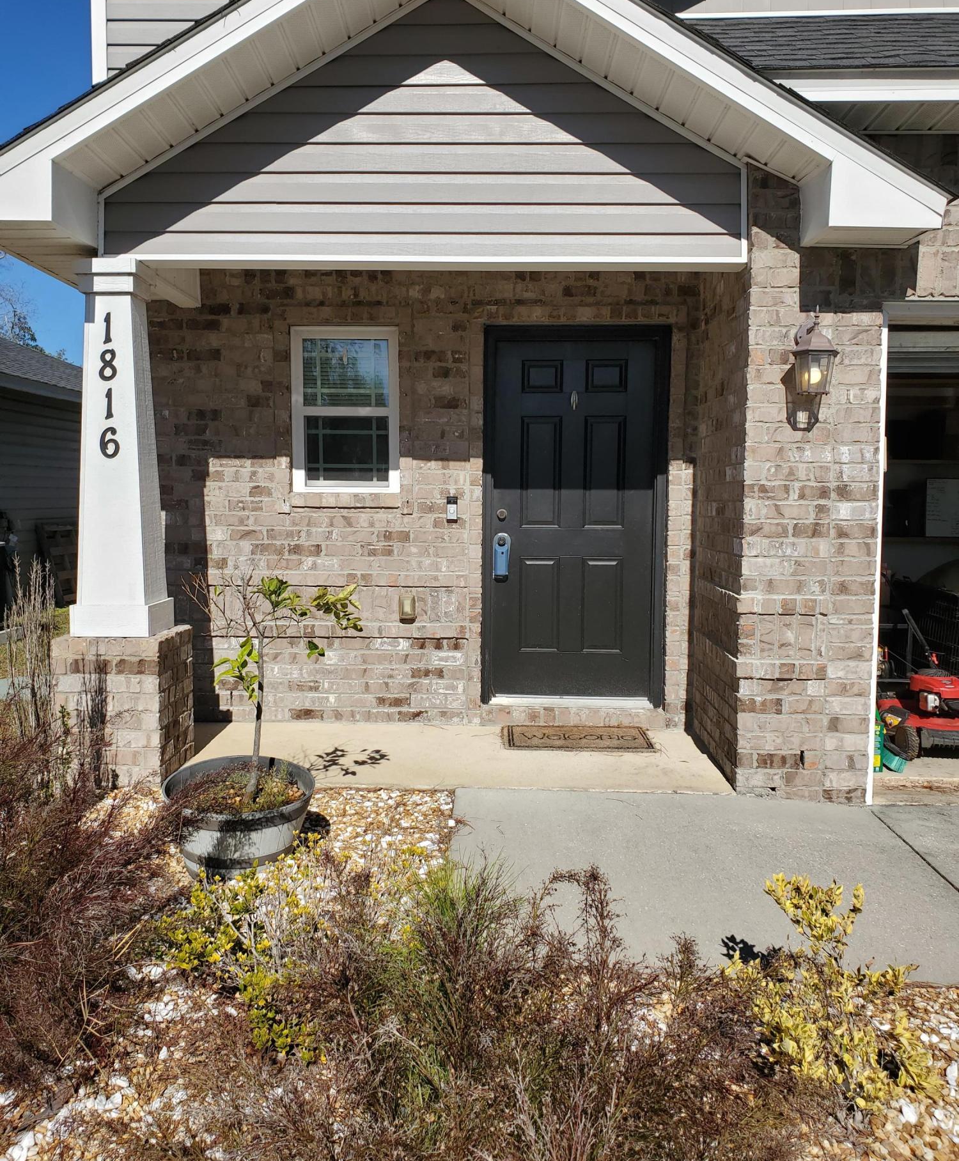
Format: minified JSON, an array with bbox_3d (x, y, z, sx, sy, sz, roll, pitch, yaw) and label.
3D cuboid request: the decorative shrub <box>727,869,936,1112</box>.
[{"bbox_3d":[0.826,0.980,2.305,0.450,0.460,0.400,1,4,1],"label":"decorative shrub"}]

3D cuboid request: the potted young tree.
[{"bbox_3d":[-0.790,0.526,3.547,0.710,1.100,0.600,1,4,1],"label":"potted young tree"}]

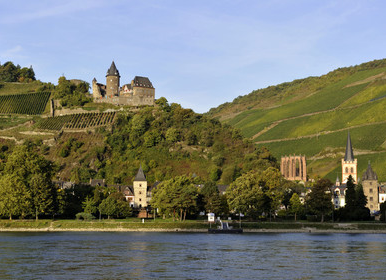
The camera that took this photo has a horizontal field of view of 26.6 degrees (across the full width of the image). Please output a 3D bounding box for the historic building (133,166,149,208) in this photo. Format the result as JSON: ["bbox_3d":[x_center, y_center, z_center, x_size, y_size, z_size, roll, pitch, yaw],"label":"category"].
[{"bbox_3d":[-25.200,22.920,392.000,6.720,21.840,6.720,0,-5,-4],"label":"historic building"}]

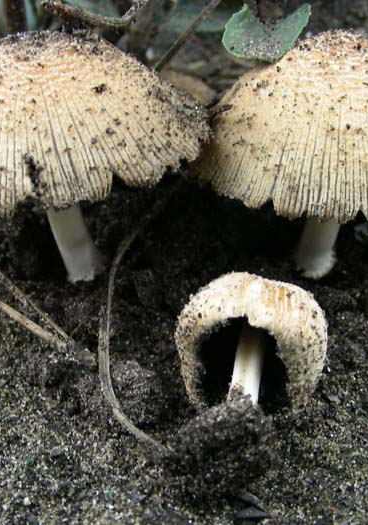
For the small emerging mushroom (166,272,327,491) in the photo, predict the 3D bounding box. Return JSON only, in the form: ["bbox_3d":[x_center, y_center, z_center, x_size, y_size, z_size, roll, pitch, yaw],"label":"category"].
[{"bbox_3d":[0.010,0.018,0.132,0.028,0.034,0.028,0,30,0],"label":"small emerging mushroom"}]

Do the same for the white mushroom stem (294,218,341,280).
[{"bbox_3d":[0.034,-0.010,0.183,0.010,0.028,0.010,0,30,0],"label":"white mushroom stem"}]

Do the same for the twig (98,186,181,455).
[{"bbox_3d":[-0.009,0.006,0.173,0.016,0.010,0.105,0,30,0],"label":"twig"}]

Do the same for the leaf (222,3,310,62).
[{"bbox_3d":[0.020,-0.056,0.187,0.021,0.005,0.018,0,65,0],"label":"leaf"}]

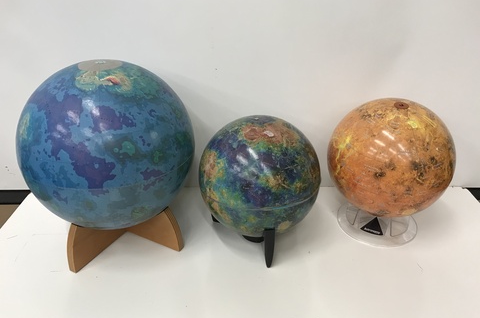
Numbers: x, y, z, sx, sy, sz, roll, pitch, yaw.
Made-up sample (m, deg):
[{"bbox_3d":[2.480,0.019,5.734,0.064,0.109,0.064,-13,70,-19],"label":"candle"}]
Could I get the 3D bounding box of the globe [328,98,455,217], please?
[{"bbox_3d":[0.381,-0.003,0.999,0.305,0.305,0.305,0,29,0],"label":"globe"}]

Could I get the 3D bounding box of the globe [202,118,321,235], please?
[{"bbox_3d":[0.048,0.042,0.984,0.305,0.305,0.305,0,29,0],"label":"globe"}]

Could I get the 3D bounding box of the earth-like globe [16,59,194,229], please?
[{"bbox_3d":[-0.315,-0.034,0.951,0.406,0.406,0.406,0,29,0],"label":"earth-like globe"}]

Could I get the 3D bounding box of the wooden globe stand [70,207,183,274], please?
[{"bbox_3d":[-0.314,0.143,1.047,0.275,0.118,0.275,-9,30,-15],"label":"wooden globe stand"}]

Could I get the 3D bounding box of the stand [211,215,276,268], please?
[{"bbox_3d":[0.053,0.158,1.013,0.255,0.120,0.225,-4,29,-7],"label":"stand"}]

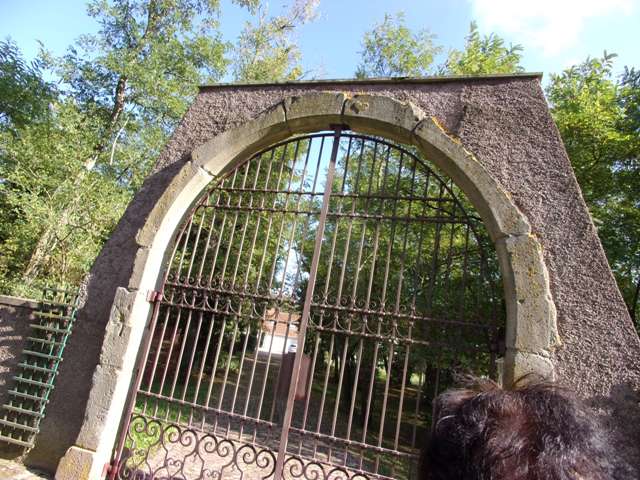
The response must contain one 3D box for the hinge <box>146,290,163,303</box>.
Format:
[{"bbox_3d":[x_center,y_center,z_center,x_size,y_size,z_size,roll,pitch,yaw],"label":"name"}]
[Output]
[{"bbox_3d":[-1.736,0.593,4.849,0.125,0.100,0.065,5,-15,19],"label":"hinge"}]

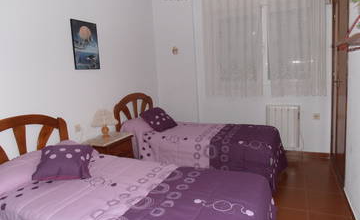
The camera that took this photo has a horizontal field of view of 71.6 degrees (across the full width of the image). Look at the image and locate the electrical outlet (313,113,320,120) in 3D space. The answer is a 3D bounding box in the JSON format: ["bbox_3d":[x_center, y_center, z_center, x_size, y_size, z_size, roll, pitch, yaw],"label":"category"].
[{"bbox_3d":[1.687,0.092,3.079,0.085,0.080,0.020,0,8,25],"label":"electrical outlet"}]

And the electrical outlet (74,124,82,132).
[{"bbox_3d":[-0.999,0.184,2.474,0.020,0.083,0.080,0,8,25],"label":"electrical outlet"}]

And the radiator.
[{"bbox_3d":[1.319,0.229,3.192,0.395,0.565,0.100,0,8,25],"label":"radiator"}]

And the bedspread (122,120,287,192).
[{"bbox_3d":[0.276,0.392,2.952,1.800,0.575,0.950,0,8,25],"label":"bedspread"}]

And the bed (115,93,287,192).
[{"bbox_3d":[0.239,0.262,2.960,1.875,0.955,0.950,0,8,25],"label":"bed"}]

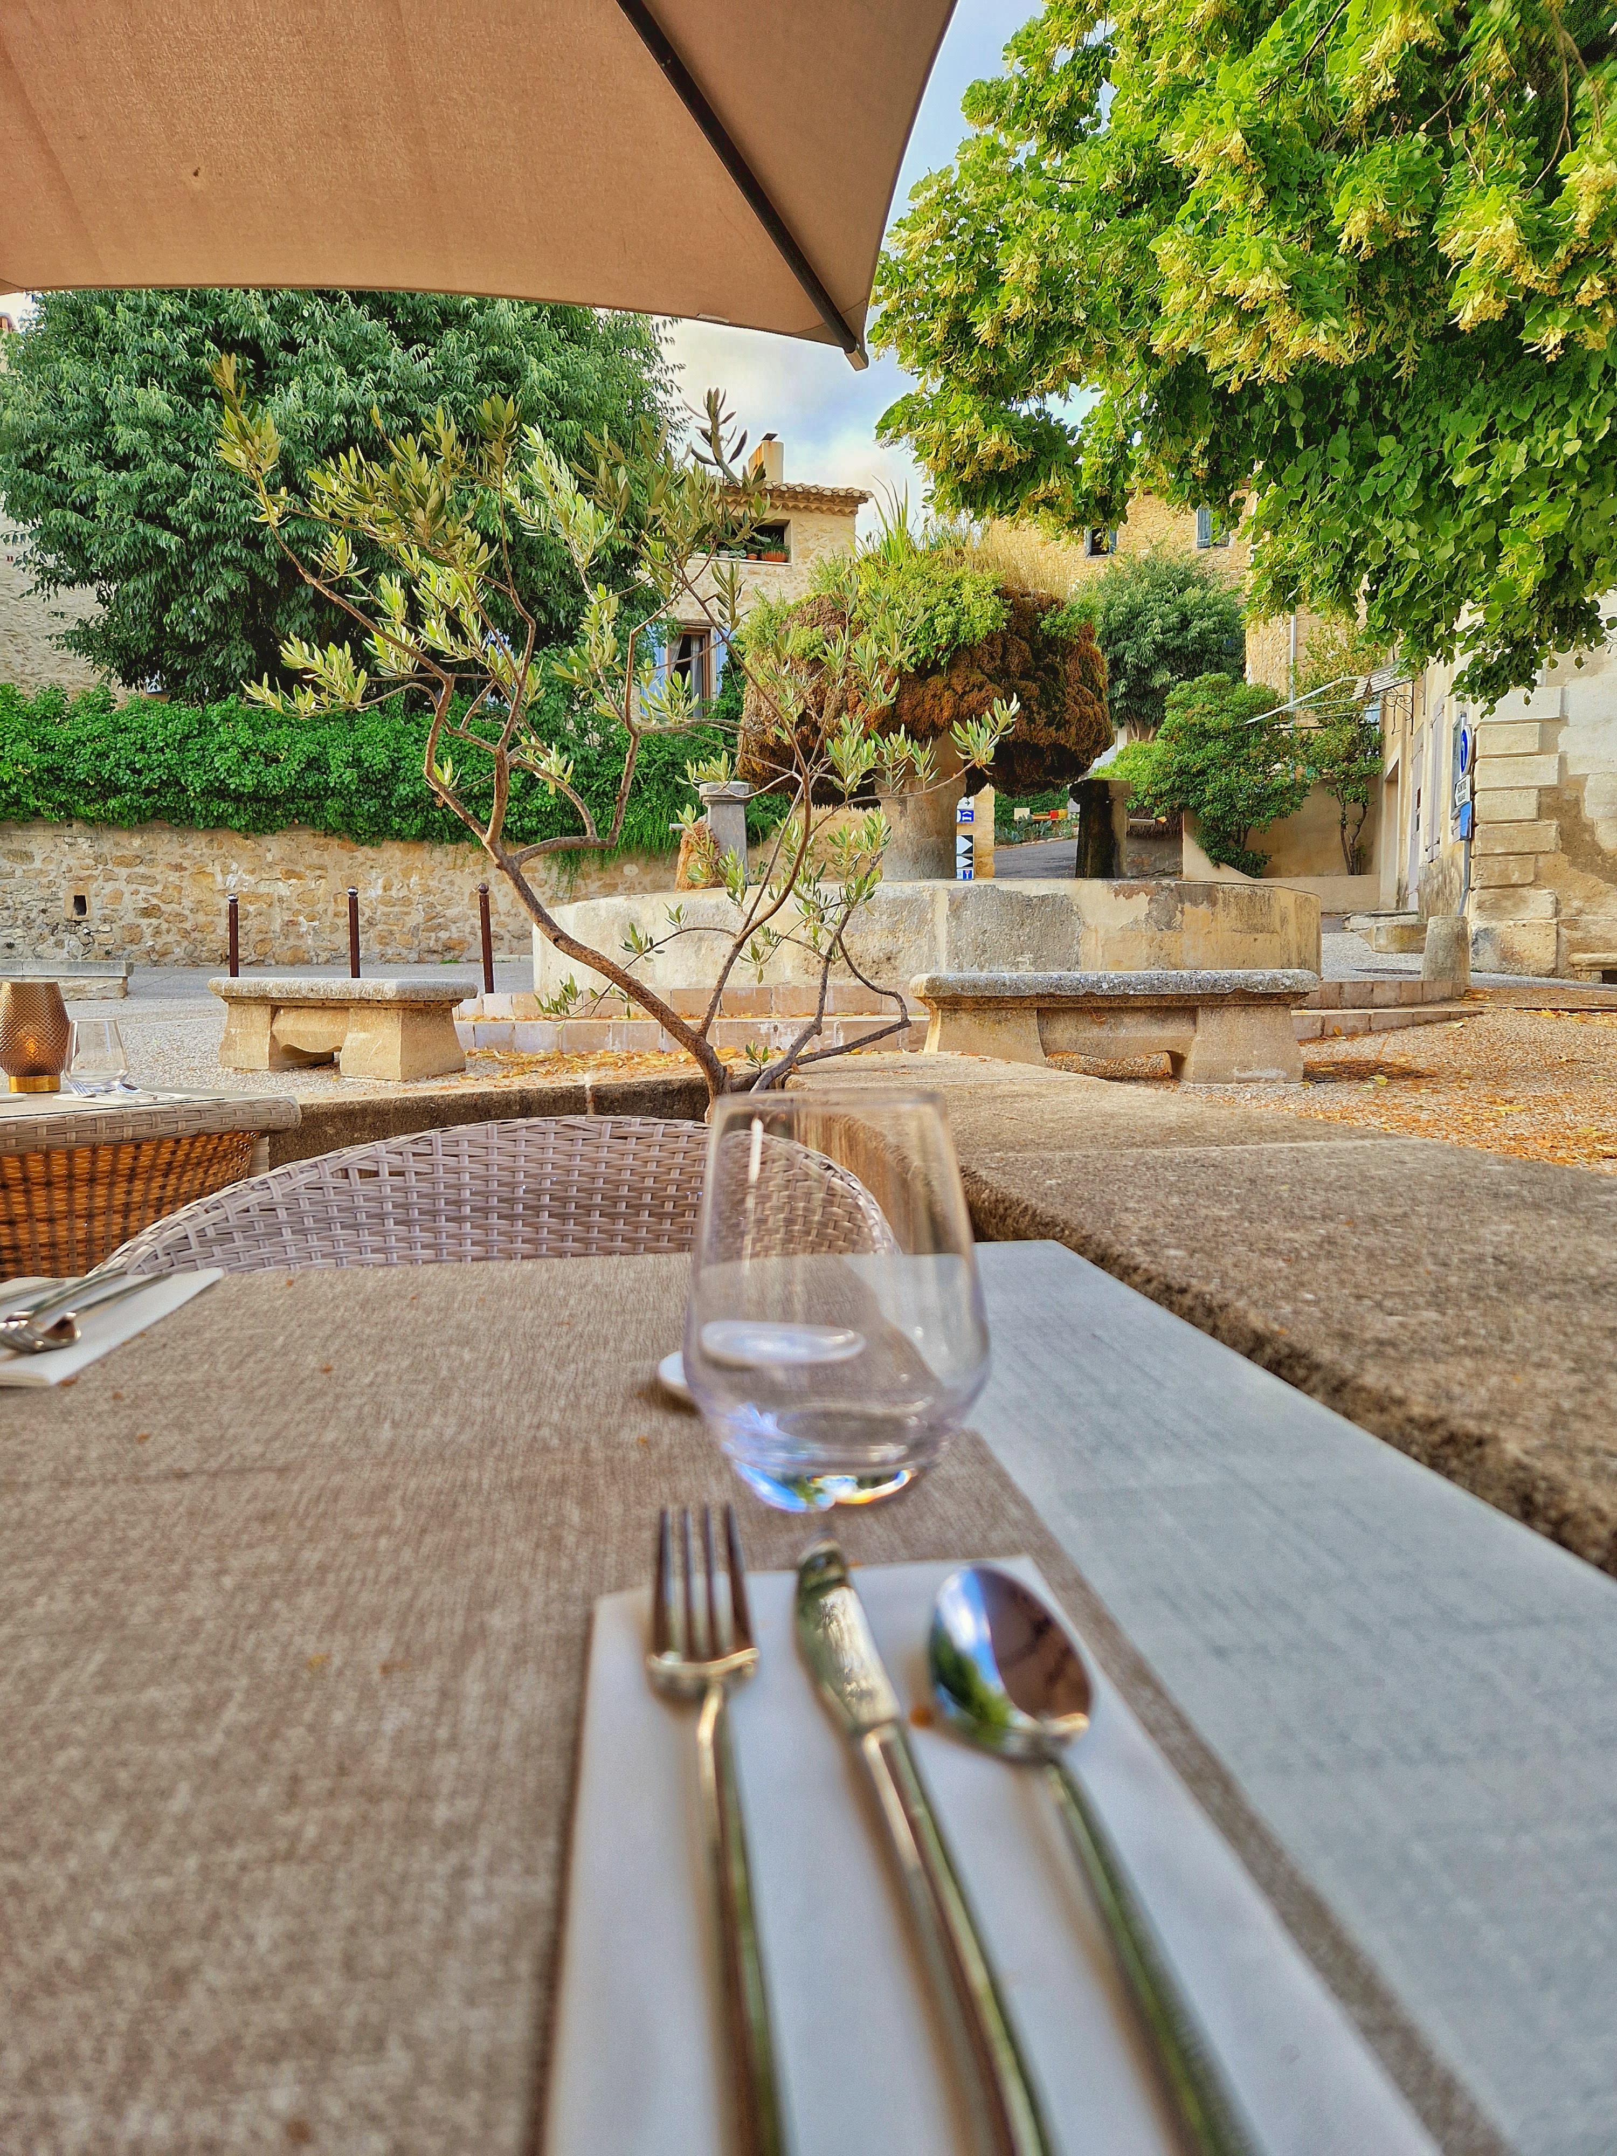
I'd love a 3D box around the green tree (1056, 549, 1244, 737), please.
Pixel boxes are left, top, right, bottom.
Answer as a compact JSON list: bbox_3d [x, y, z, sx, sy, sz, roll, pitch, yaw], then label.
[{"bbox_3d":[7.857,-9.448,33.000,4.400,5.600,4.400,0,4,0],"label":"green tree"}]

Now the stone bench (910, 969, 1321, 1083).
[{"bbox_3d":[1.234,-0.209,5.918,1.584,0.450,0.453,0,4,-3],"label":"stone bench"}]

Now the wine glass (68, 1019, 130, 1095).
[{"bbox_3d":[-1.125,-0.033,2.270,0.090,0.113,0.090,0,4,0],"label":"wine glass"}]

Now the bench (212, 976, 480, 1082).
[{"bbox_3d":[-2.338,-0.265,7.123,1.584,0.450,0.453,3,5,38],"label":"bench"}]

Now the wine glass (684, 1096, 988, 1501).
[{"bbox_3d":[0.008,0.063,0.430,0.090,0.113,0.090,0,4,0],"label":"wine glass"}]

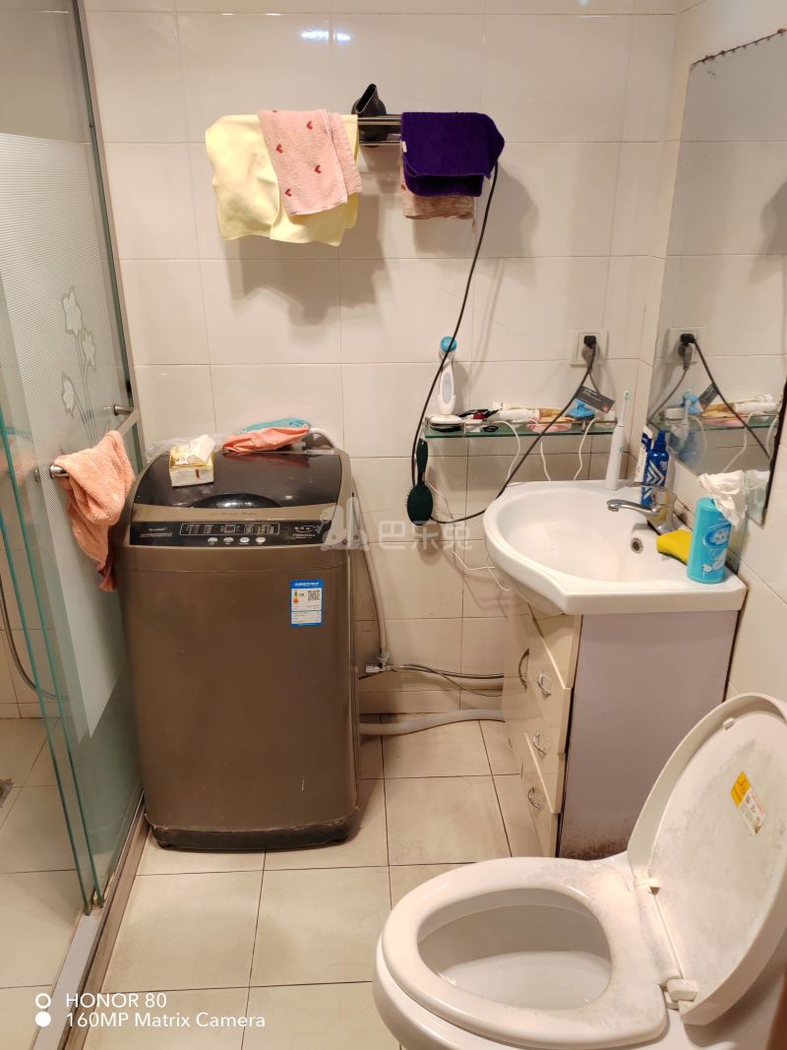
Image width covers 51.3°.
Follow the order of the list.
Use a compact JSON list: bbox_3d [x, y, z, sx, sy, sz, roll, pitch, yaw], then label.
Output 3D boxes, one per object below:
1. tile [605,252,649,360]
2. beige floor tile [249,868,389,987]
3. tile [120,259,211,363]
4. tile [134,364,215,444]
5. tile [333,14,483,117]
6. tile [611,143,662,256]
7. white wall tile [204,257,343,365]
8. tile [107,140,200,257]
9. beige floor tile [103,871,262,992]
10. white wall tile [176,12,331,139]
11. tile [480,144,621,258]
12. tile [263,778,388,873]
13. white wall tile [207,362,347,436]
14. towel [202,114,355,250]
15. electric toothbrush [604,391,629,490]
[{"bbox_3d":[0.580,-0.542,2.051,0.105,0.252,0.010,-1,24,-3],"label":"tile"},{"bbox_3d":[-0.153,0.891,1.832,0.300,0.010,0.300,-1,24,-2],"label":"beige floor tile"},{"bbox_3d":[-0.625,-0.513,1.997,0.330,0.252,0.010,-1,24,-3],"label":"tile"},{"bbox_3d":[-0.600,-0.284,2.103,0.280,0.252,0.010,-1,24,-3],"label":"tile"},{"bbox_3d":[0.032,-0.989,1.823,0.330,0.252,0.010,-1,24,-3],"label":"tile"},{"bbox_3d":[0.579,-0.773,1.950,0.104,0.252,0.010,-1,24,-3],"label":"tile"},{"bbox_3d":[-0.296,-0.520,2.006,0.329,0.251,0.010,-1,24,-2],"label":"white wall tile"},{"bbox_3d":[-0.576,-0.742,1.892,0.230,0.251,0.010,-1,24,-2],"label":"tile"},{"bbox_3d":[-0.453,0.902,1.829,0.301,0.010,0.304,-1,24,-3],"label":"beige floor tile"},{"bbox_3d":[-0.298,-0.981,1.807,0.330,0.252,0.010,-1,24,-3],"label":"white wall tile"},{"bbox_3d":[0.361,-0.761,1.927,0.329,0.251,0.010,-1,24,-2],"label":"tile"},{"bbox_3d":[-0.167,0.768,2.106,0.300,0.010,0.300,-1,24,-2],"label":"tile"},{"bbox_3d":[-0.295,-0.291,2.114,0.330,0.252,0.010,-1,24,-3],"label":"white wall tile"},{"bbox_3d":[-0.236,-0.742,1.776,0.318,0.265,0.100,-1,24,-2],"label":"towel"},{"bbox_3d":[0.558,-0.210,2.024,0.032,0.245,0.030,20,31,37],"label":"electric toothbrush"}]

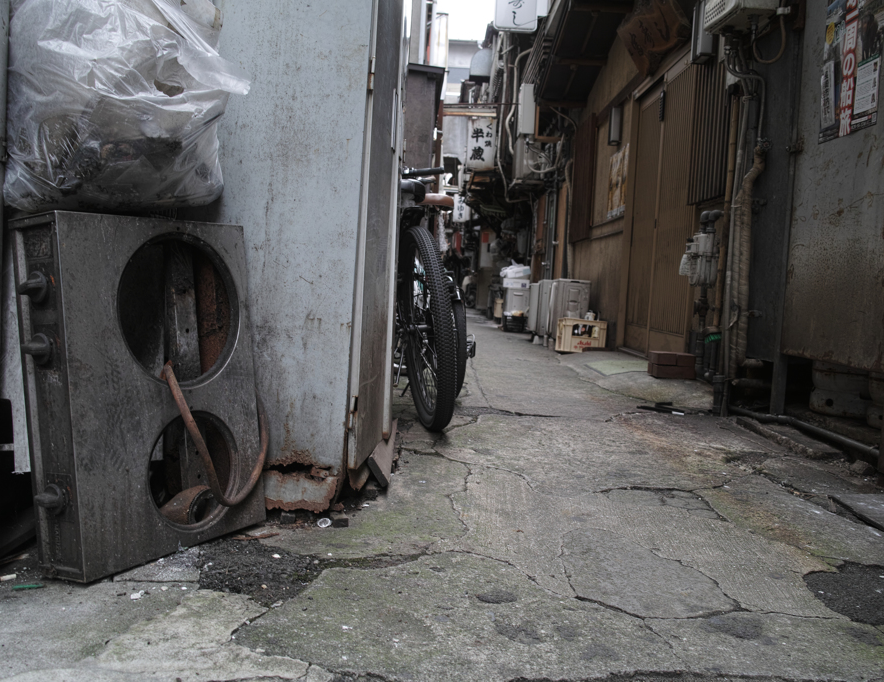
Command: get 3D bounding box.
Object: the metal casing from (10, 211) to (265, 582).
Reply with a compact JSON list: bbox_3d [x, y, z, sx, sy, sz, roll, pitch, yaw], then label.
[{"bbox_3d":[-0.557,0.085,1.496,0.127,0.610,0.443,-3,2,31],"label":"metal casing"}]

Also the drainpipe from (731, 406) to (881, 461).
[{"bbox_3d":[1.427,0.338,3.198,0.090,0.050,0.963,2,4,-7],"label":"drainpipe"}]

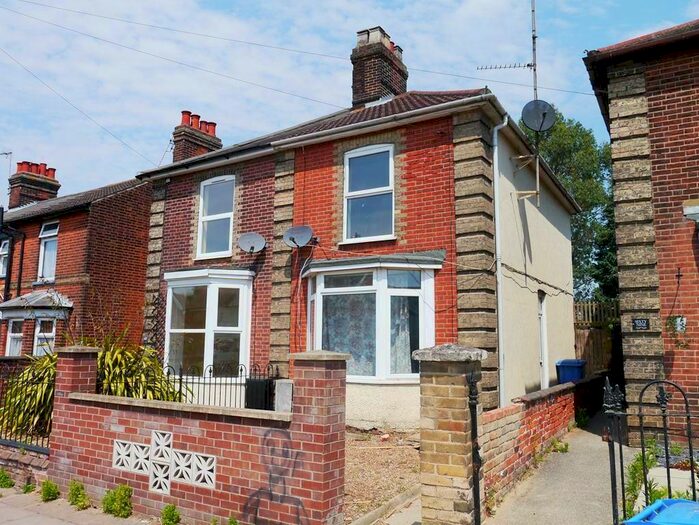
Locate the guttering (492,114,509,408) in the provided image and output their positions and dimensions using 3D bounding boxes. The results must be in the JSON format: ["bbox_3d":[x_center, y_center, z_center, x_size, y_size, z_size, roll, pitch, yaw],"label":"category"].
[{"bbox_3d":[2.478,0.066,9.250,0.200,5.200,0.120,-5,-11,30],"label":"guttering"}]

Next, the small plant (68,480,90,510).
[{"bbox_3d":[-2.887,2.489,6.051,0.218,0.256,0.185,-4,-10,31],"label":"small plant"}]

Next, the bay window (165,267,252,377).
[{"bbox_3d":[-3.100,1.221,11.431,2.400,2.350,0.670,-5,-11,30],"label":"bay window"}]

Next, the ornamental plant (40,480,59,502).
[{"bbox_3d":[-3.361,2.561,6.341,0.185,0.186,0.163,-4,-10,31],"label":"ornamental plant"}]

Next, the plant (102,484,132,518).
[{"bbox_3d":[-2.354,2.430,5.733,0.326,0.290,0.191,-4,-10,31],"label":"plant"}]

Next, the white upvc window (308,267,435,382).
[{"bbox_3d":[0.145,1.061,9.553,2.520,1.850,0.580,-4,-10,31],"label":"white upvc window"}]

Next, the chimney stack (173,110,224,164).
[{"bbox_3d":[-4.866,-3.752,18.140,0.540,1.920,1.650,-5,-11,30],"label":"chimney stack"}]

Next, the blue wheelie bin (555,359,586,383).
[{"bbox_3d":[4.531,2.501,11.496,0.570,1.040,0.700,-3,-9,21],"label":"blue wheelie bin"}]

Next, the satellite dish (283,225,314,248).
[{"bbox_3d":[-0.872,-0.475,10.216,0.530,0.430,0.330,-2,-17,17],"label":"satellite dish"}]

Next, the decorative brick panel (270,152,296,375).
[{"bbox_3d":[-1.317,0.210,10.878,0.490,4.950,0.130,-5,-11,30],"label":"decorative brick panel"}]

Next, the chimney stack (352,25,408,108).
[{"bbox_3d":[0.860,-5.059,15.452,0.970,2.270,1.650,-5,-11,30],"label":"chimney stack"}]

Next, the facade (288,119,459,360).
[{"bbox_3d":[0.332,0.107,9.968,3.300,4.900,0.350,-5,-11,30],"label":"facade"}]

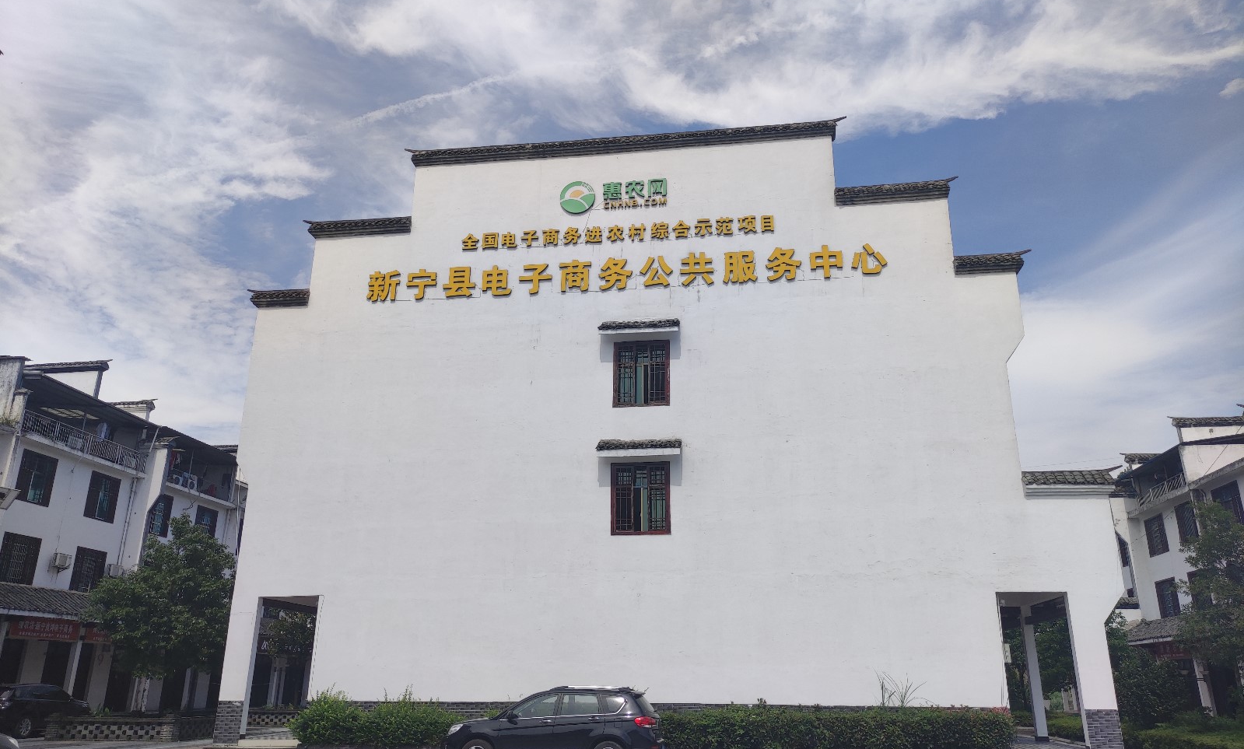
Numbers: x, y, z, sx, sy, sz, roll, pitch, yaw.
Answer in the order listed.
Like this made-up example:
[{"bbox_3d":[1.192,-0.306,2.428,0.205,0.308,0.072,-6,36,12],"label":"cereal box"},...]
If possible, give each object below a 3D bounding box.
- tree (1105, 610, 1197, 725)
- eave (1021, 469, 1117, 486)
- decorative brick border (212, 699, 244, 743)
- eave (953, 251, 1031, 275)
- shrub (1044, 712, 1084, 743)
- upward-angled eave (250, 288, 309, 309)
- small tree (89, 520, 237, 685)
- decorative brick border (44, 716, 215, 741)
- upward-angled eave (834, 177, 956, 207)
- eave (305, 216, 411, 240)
[{"bbox_3d":[15.165,8.939,26.382,2.650,3.700,2.600,-2,-18,8],"label":"tree"},{"bbox_3d":[10.524,2.442,21.157,2.130,0.480,0.680,-2,-18,8],"label":"eave"},{"bbox_3d":[-9.600,8.563,22.124,0.660,1.000,0.280,-2,-18,8],"label":"decorative brick border"},{"bbox_3d":[9.254,-2.764,22.503,1.880,0.600,0.620,-2,-18,8],"label":"eave"},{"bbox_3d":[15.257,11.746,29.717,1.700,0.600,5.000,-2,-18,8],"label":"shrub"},{"bbox_3d":[-9.791,-2.182,25.705,1.880,0.650,0.680,-2,-18,8],"label":"upward-angled eave"},{"bbox_3d":[-14.504,7.298,28.612,4.500,5.800,4.500,-2,-18,8],"label":"small tree"},{"bbox_3d":[-14.487,10.638,27.084,4.000,0.630,2.300,-2,-18,8],"label":"decorative brick border"},{"bbox_3d":[7.325,-4.866,24.048,3.130,0.680,0.680,-2,-18,8],"label":"upward-angled eave"},{"bbox_3d":[-7.517,-4.181,25.601,3.200,0.660,0.620,-2,-18,8],"label":"eave"}]

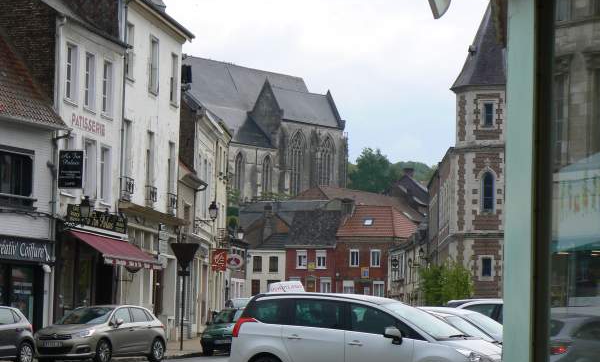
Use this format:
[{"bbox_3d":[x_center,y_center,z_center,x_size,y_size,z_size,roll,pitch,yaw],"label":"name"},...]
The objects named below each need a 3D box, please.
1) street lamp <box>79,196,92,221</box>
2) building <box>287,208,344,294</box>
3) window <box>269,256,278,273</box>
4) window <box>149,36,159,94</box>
[{"bbox_3d":[-6.492,0.832,64.000,0.360,0.720,0.360,0,-5,13],"label":"street lamp"},{"bbox_3d":[2.001,7.491,217.000,5.200,8.800,7.200,0,-4,17],"label":"building"},{"bbox_3d":[-2.438,7.771,196.800,0.900,1.500,0.200,0,-5,14],"label":"window"},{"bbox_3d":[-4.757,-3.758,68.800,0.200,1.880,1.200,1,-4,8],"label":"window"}]

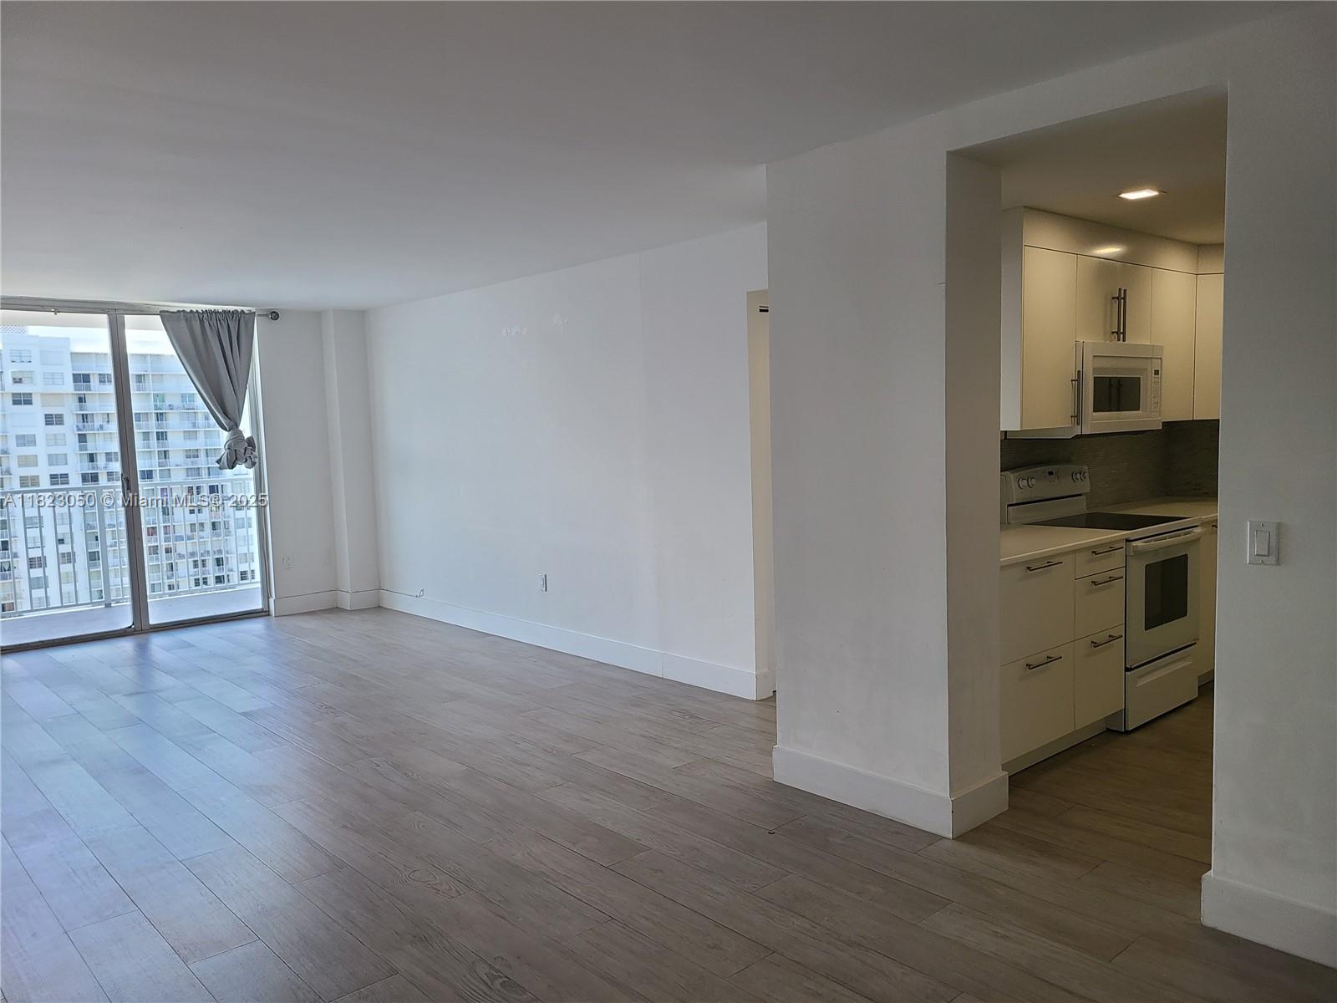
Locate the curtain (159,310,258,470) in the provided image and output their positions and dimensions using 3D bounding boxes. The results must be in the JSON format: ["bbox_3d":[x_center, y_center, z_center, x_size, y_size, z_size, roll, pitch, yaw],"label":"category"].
[{"bbox_3d":[-3.415,-0.830,7.558,0.693,1.189,0.120,-5,6,-42],"label":"curtain"}]

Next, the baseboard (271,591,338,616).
[{"bbox_3d":[-2.957,0.834,8.185,0.538,0.136,0.024,-5,6,-42],"label":"baseboard"}]

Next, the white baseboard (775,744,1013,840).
[{"bbox_3d":[0.833,1.048,3.843,0.369,0.143,0.817,-6,6,-41],"label":"white baseboard"}]

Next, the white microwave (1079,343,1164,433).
[{"bbox_3d":[2.007,-0.543,4.864,0.780,0.413,0.428,-6,6,-41],"label":"white microwave"}]

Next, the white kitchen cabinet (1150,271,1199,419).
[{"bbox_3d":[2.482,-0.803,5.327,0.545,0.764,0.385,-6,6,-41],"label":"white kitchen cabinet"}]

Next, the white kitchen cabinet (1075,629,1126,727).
[{"bbox_3d":[1.657,0.734,4.516,0.449,0.381,0.580,-6,6,-41],"label":"white kitchen cabinet"}]

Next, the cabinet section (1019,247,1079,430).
[{"bbox_3d":[1.552,-0.711,4.510,0.470,0.773,0.349,-6,6,-41],"label":"cabinet section"}]

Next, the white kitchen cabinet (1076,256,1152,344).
[{"bbox_3d":[1.987,-0.947,4.882,0.762,0.379,0.385,-6,6,-41],"label":"white kitchen cabinet"}]

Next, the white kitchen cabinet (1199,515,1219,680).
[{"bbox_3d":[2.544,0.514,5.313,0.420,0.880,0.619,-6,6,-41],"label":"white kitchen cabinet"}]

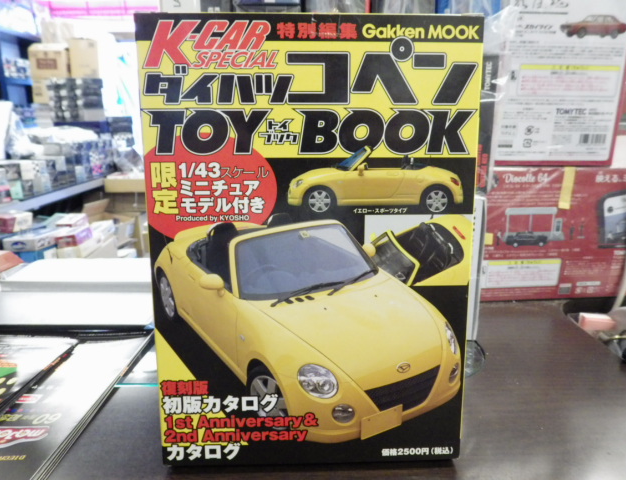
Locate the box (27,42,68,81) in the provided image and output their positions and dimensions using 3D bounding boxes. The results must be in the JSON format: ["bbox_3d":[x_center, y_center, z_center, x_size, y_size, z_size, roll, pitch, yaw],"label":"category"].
[{"bbox_3d":[-1.966,-1.349,3.561,0.270,0.255,0.270,-1,13,-3],"label":"box"}]

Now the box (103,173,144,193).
[{"bbox_3d":[-1.300,-0.423,3.445,0.370,0.100,0.320,0,12,0],"label":"box"}]

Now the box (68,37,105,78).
[{"bbox_3d":[-1.732,-1.380,3.563,0.215,0.285,0.250,-3,13,-14],"label":"box"}]

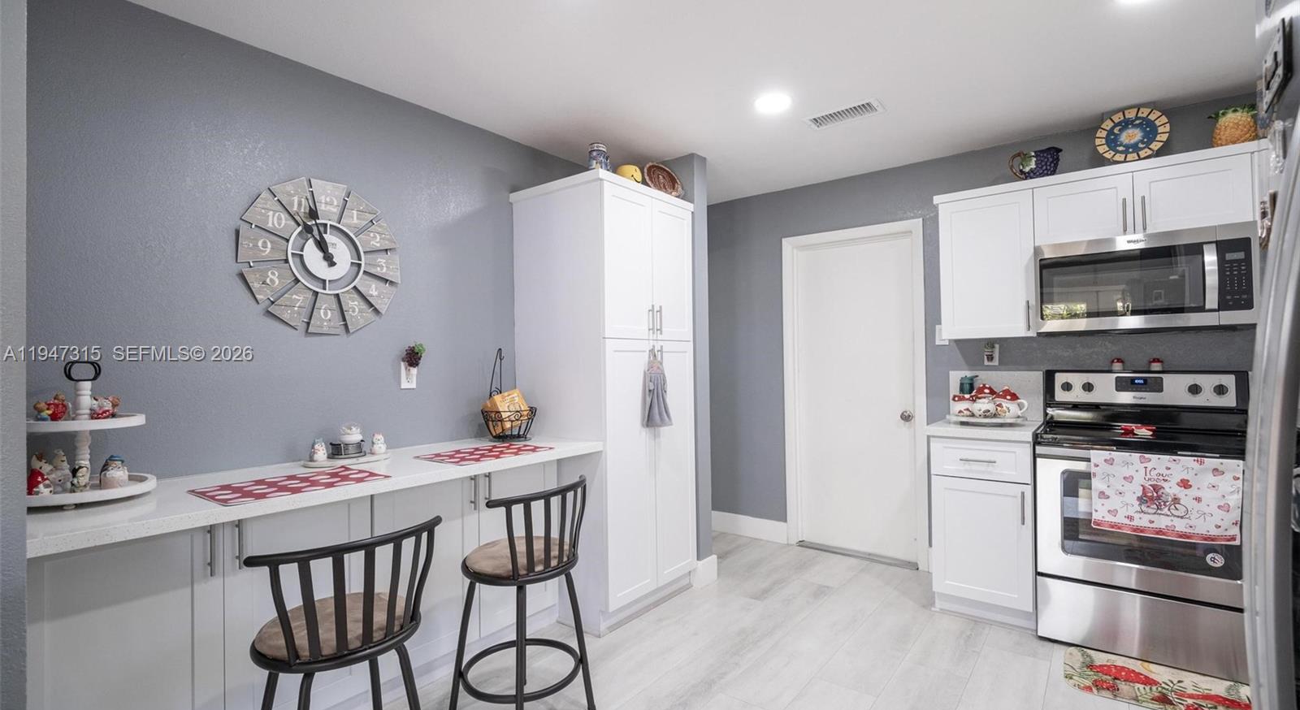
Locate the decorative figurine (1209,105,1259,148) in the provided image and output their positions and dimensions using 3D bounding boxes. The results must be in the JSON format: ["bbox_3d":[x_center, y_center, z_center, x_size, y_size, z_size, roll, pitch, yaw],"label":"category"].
[{"bbox_3d":[2.534,-0.973,2.499,0.160,0.205,0.150,-1,-1,38],"label":"decorative figurine"}]

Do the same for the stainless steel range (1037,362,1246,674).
[{"bbox_3d":[2.205,0.679,2.573,0.757,1.200,0.665,-1,-1,38],"label":"stainless steel range"}]

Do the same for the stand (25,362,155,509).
[{"bbox_3d":[-1.593,0.216,1.623,0.315,0.390,0.315,-1,-1,38],"label":"stand"}]

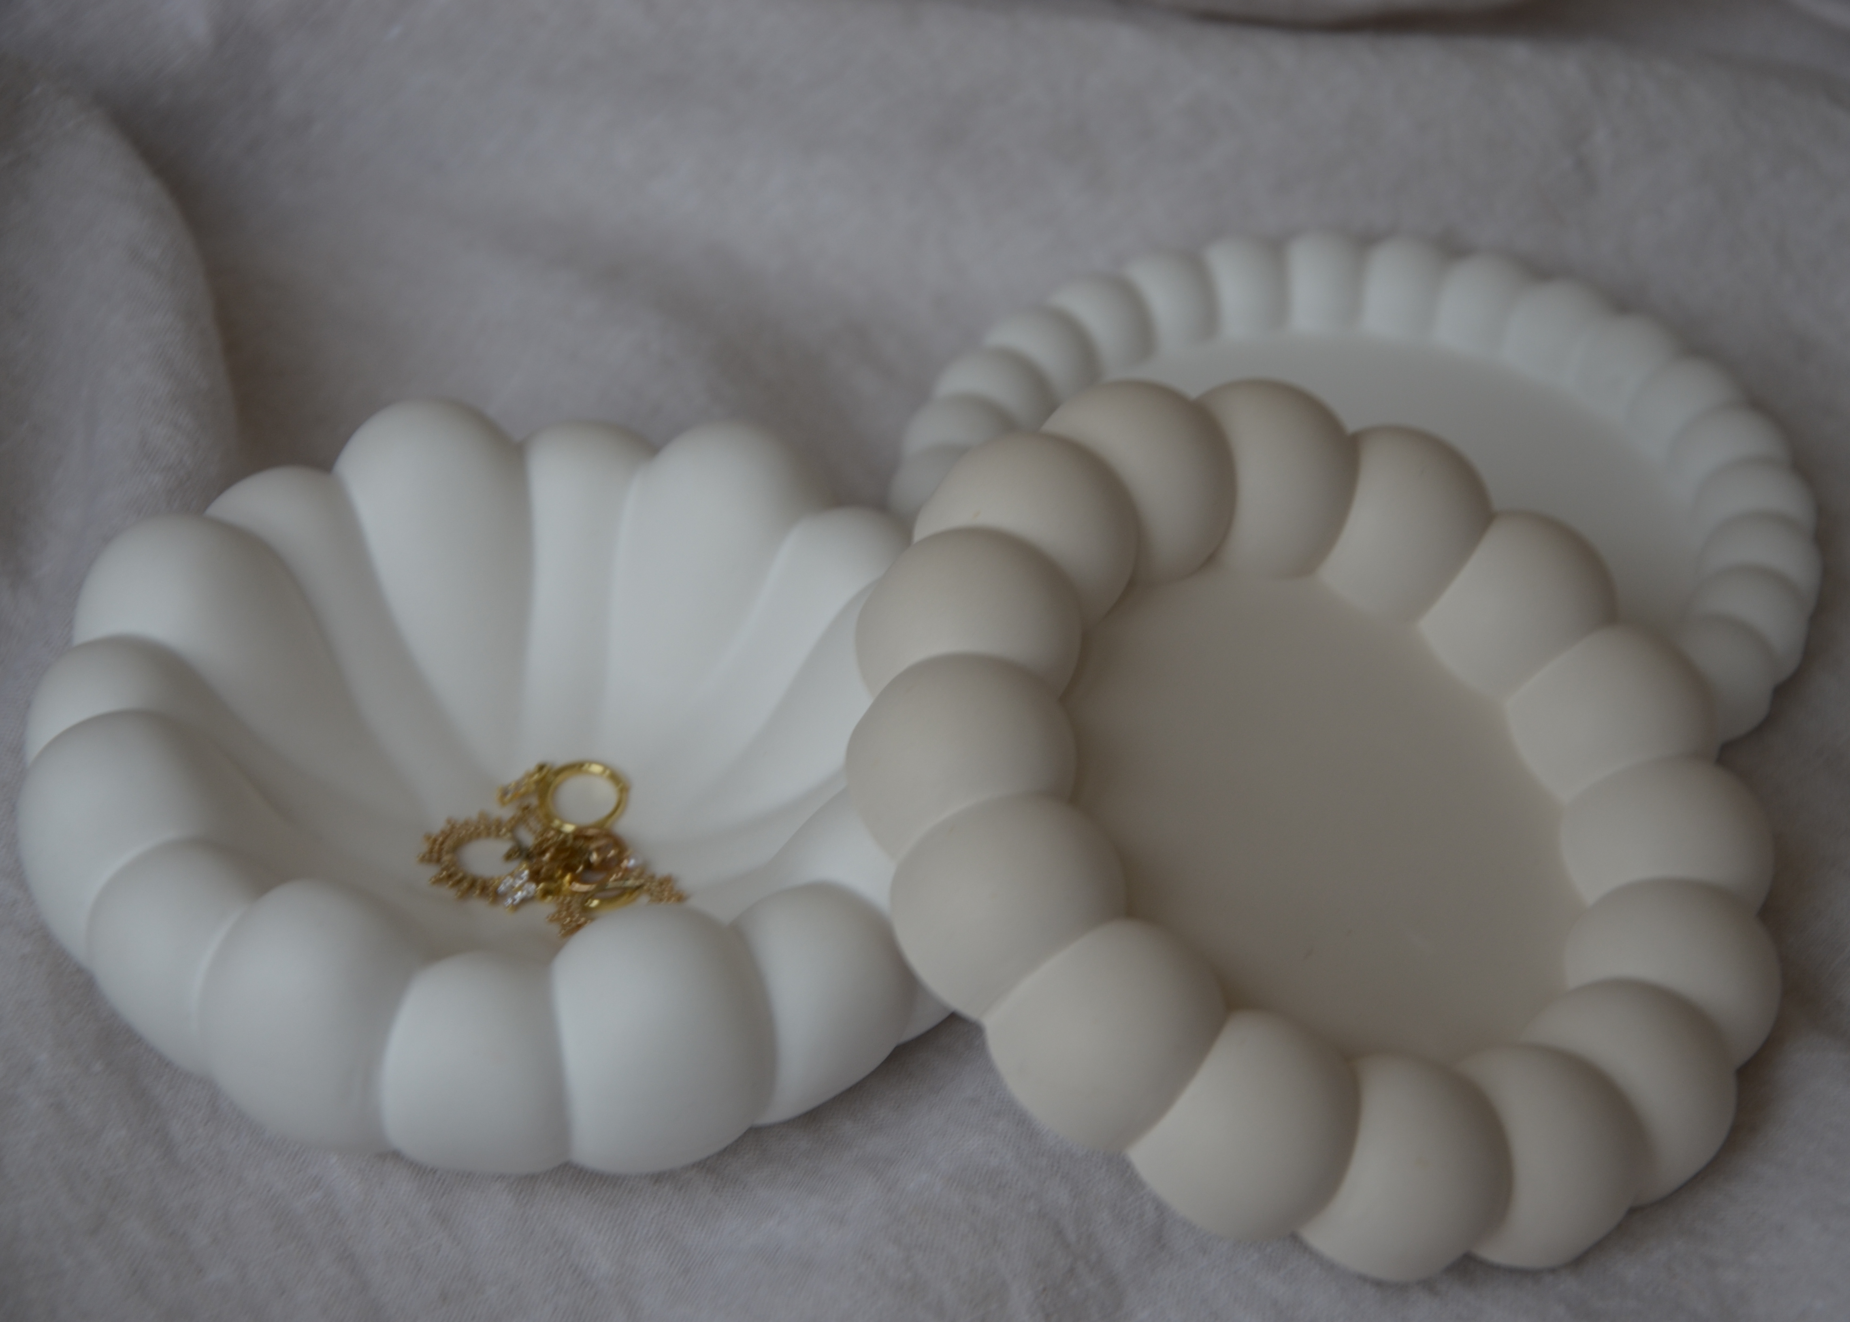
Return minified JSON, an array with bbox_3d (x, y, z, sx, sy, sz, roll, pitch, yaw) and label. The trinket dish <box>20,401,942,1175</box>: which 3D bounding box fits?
[{"bbox_3d":[-0.048,0.015,0.720,0.130,0.037,0.130,2,38,0],"label":"trinket dish"}]

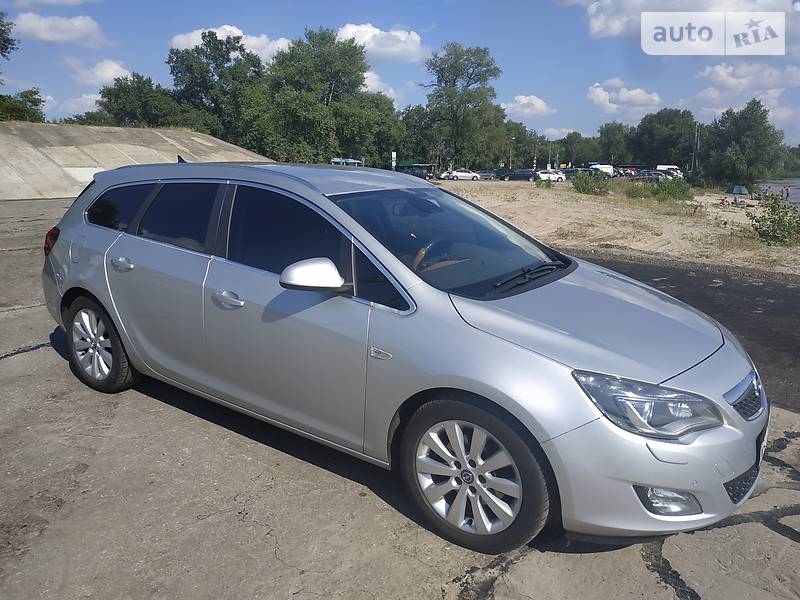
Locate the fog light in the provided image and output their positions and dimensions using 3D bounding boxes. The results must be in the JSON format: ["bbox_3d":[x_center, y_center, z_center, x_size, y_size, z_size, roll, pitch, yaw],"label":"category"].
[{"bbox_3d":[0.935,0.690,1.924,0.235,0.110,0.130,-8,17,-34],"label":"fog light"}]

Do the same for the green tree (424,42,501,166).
[{"bbox_3d":[9.387,-28.161,82.000,11.700,19.700,11.000,2,14,6],"label":"green tree"}]

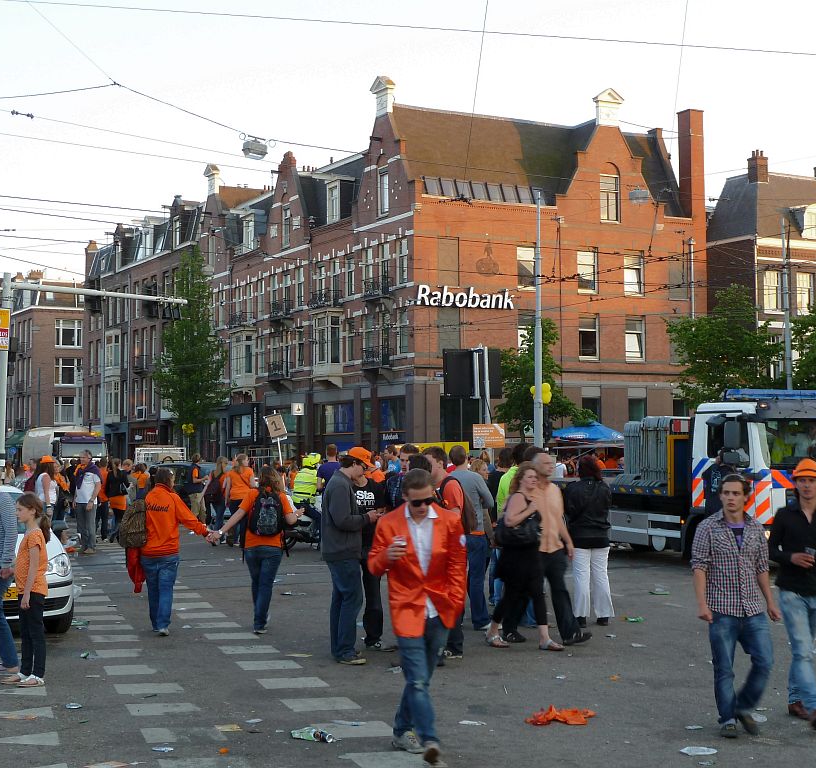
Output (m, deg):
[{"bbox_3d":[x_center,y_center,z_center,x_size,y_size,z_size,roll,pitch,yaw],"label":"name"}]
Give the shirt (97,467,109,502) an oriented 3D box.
[{"bbox_3d":[-6.444,2.123,30.000,0.480,0.720,0.320,-1,-3,11],"label":"shirt"}]

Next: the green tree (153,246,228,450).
[{"bbox_3d":[-11.316,-0.875,73.697,4.000,12.597,4.000,0,-3,0],"label":"green tree"}]

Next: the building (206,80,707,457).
[{"bbox_3d":[1.348,-3.938,77.410,15.938,18.998,26.397,1,-3,-27],"label":"building"}]

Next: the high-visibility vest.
[{"bbox_3d":[-1.859,1.822,25.748,0.470,0.640,0.330,-2,-3,45],"label":"high-visibility vest"}]

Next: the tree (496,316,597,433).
[{"bbox_3d":[5.066,0.813,53.009,3.900,6.537,3.900,0,-2,0],"label":"tree"}]

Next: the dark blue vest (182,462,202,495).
[{"bbox_3d":[-5.042,2.216,33.300,0.320,0.710,0.450,1,-4,-25],"label":"dark blue vest"}]

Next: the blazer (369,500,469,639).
[{"bbox_3d":[0.059,1.149,8.750,0.600,0.830,0.380,0,-3,-5],"label":"blazer"}]

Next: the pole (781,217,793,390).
[{"bbox_3d":[11.502,-0.606,42.785,0.200,8.948,0.200,-2,-3,0],"label":"pole"}]

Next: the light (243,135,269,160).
[{"bbox_3d":[-3.222,-4.986,30.000,0.520,0.420,0.360,1,-3,-30],"label":"light"}]

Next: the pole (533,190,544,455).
[{"bbox_3d":[4.109,-1.192,44.483,0.290,9.865,0.290,0,-2,0],"label":"pole"}]

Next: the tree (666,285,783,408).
[{"bbox_3d":[12.734,0.104,57.040,4.700,8.232,4.700,0,-2,0],"label":"tree"}]

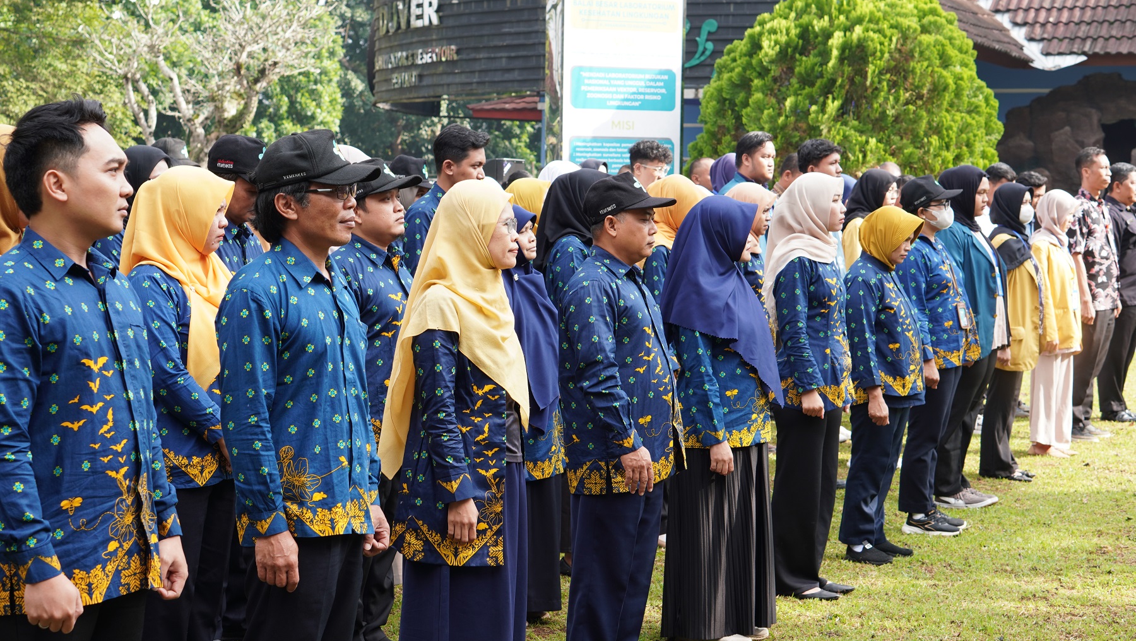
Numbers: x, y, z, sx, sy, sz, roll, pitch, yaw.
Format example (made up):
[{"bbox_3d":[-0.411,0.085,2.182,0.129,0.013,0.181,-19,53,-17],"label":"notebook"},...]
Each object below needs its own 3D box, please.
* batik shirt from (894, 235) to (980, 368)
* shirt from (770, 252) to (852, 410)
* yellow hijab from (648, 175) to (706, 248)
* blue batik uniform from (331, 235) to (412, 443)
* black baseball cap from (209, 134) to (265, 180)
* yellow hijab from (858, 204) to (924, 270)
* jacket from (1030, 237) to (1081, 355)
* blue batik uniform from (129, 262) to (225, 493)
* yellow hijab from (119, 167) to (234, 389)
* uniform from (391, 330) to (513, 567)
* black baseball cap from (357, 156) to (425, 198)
[{"bbox_3d":[1.661,-0.086,10.660,0.340,0.610,0.470,2,4,26],"label":"batik shirt"},{"bbox_3d":[0.935,0.045,9.150,0.280,0.630,0.430,2,4,20],"label":"shirt"},{"bbox_3d":[0.463,-0.431,10.070,0.290,0.400,0.290,2,4,20],"label":"yellow hijab"},{"bbox_3d":[-0.647,0.073,7.790,0.300,0.710,0.500,2,4,26],"label":"blue batik uniform"},{"bbox_3d":[-1.092,-0.542,7.900,0.260,0.150,0.180,9,6,13],"label":"black baseball cap"},{"bbox_3d":[1.370,-0.354,10.050,0.270,0.280,0.230,13,8,23],"label":"yellow hijab"},{"bbox_3d":[2.767,-0.139,13.450,0.280,0.660,0.440,2,4,23],"label":"jacket"},{"bbox_3d":[-1.121,0.149,6.850,0.270,0.660,0.420,2,4,22],"label":"blue batik uniform"},{"bbox_3d":[-1.144,-0.126,6.970,0.350,0.650,0.370,1,4,19],"label":"yellow hijab"},{"bbox_3d":[-0.307,0.302,6.380,0.300,0.720,0.430,3,4,23],"label":"uniform"},{"bbox_3d":[-0.614,-0.456,7.700,0.275,0.150,0.180,3,4,28],"label":"black baseball cap"}]

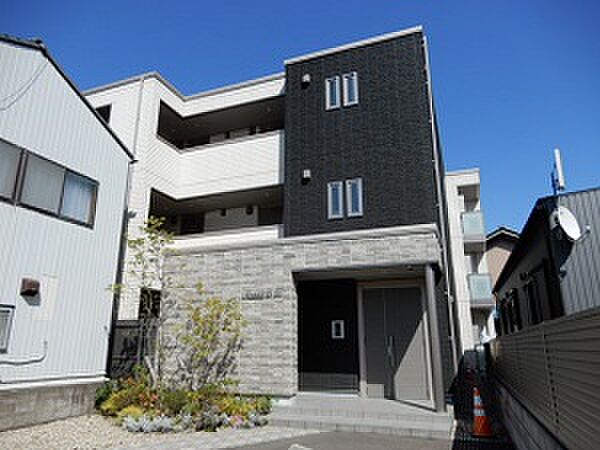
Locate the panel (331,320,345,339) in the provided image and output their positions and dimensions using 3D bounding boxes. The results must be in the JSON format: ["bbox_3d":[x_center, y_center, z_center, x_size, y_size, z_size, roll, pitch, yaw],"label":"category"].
[{"bbox_3d":[0.898,2.507,9.944,0.300,0.410,0.050,-7,-17,22],"label":"panel"}]

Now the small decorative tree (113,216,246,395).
[{"bbox_3d":[-2.476,1.684,8.831,2.650,3.850,1.700,-7,-17,22],"label":"small decorative tree"}]

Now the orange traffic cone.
[{"bbox_3d":[2.783,2.885,6.423,0.320,0.710,0.320,-7,-17,22],"label":"orange traffic cone"}]

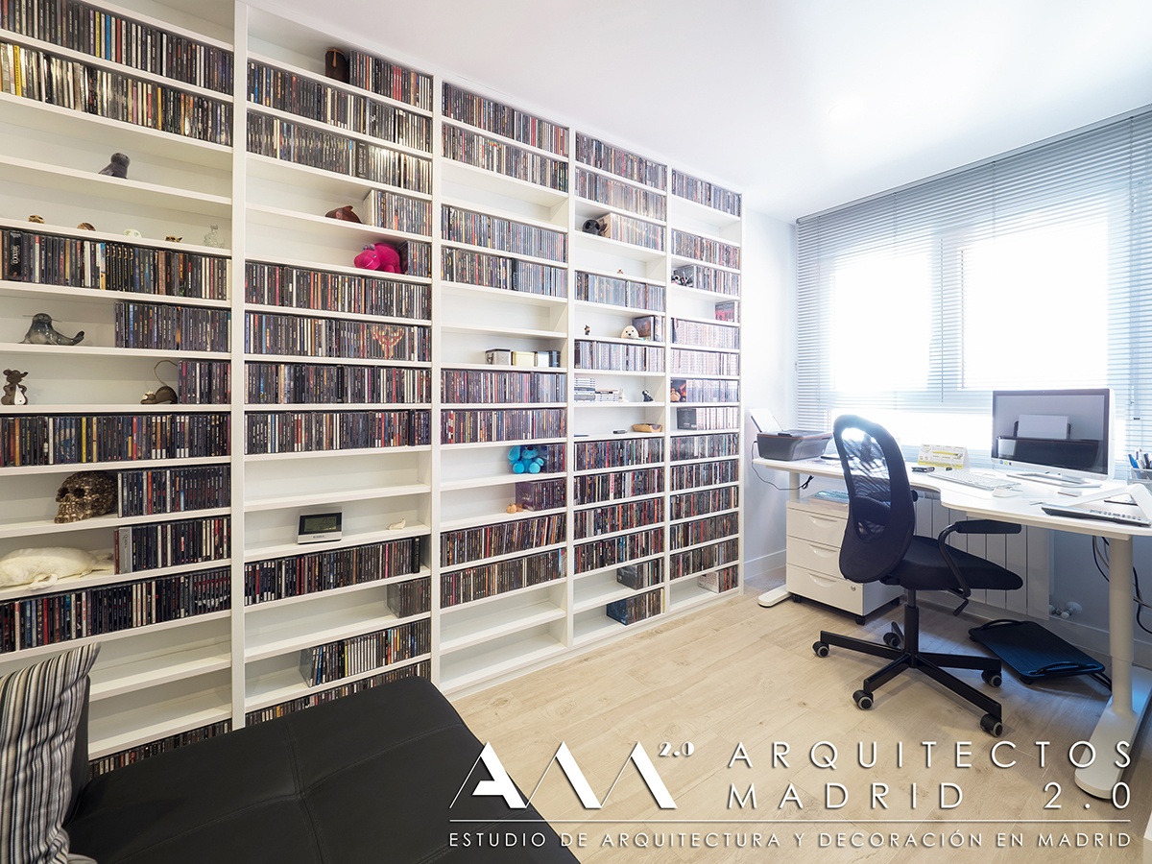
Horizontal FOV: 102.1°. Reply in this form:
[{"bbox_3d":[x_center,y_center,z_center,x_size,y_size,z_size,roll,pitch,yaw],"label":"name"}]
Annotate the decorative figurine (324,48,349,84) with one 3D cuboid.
[{"bbox_3d":[-0.848,-1.272,1.650,0.075,0.120,0.075,-1,3,-27],"label":"decorative figurine"}]

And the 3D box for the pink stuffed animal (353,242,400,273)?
[{"bbox_3d":[-0.741,-0.643,1.733,0.110,0.120,0.130,1,2,17],"label":"pink stuffed animal"}]

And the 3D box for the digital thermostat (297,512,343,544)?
[{"bbox_3d":[-0.890,0.330,1.625,0.132,0.095,0.045,-1,3,-26],"label":"digital thermostat"}]

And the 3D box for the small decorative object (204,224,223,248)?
[{"bbox_3d":[-1.123,-0.603,1.446,0.048,0.084,0.045,-2,3,-37],"label":"small decorative object"}]

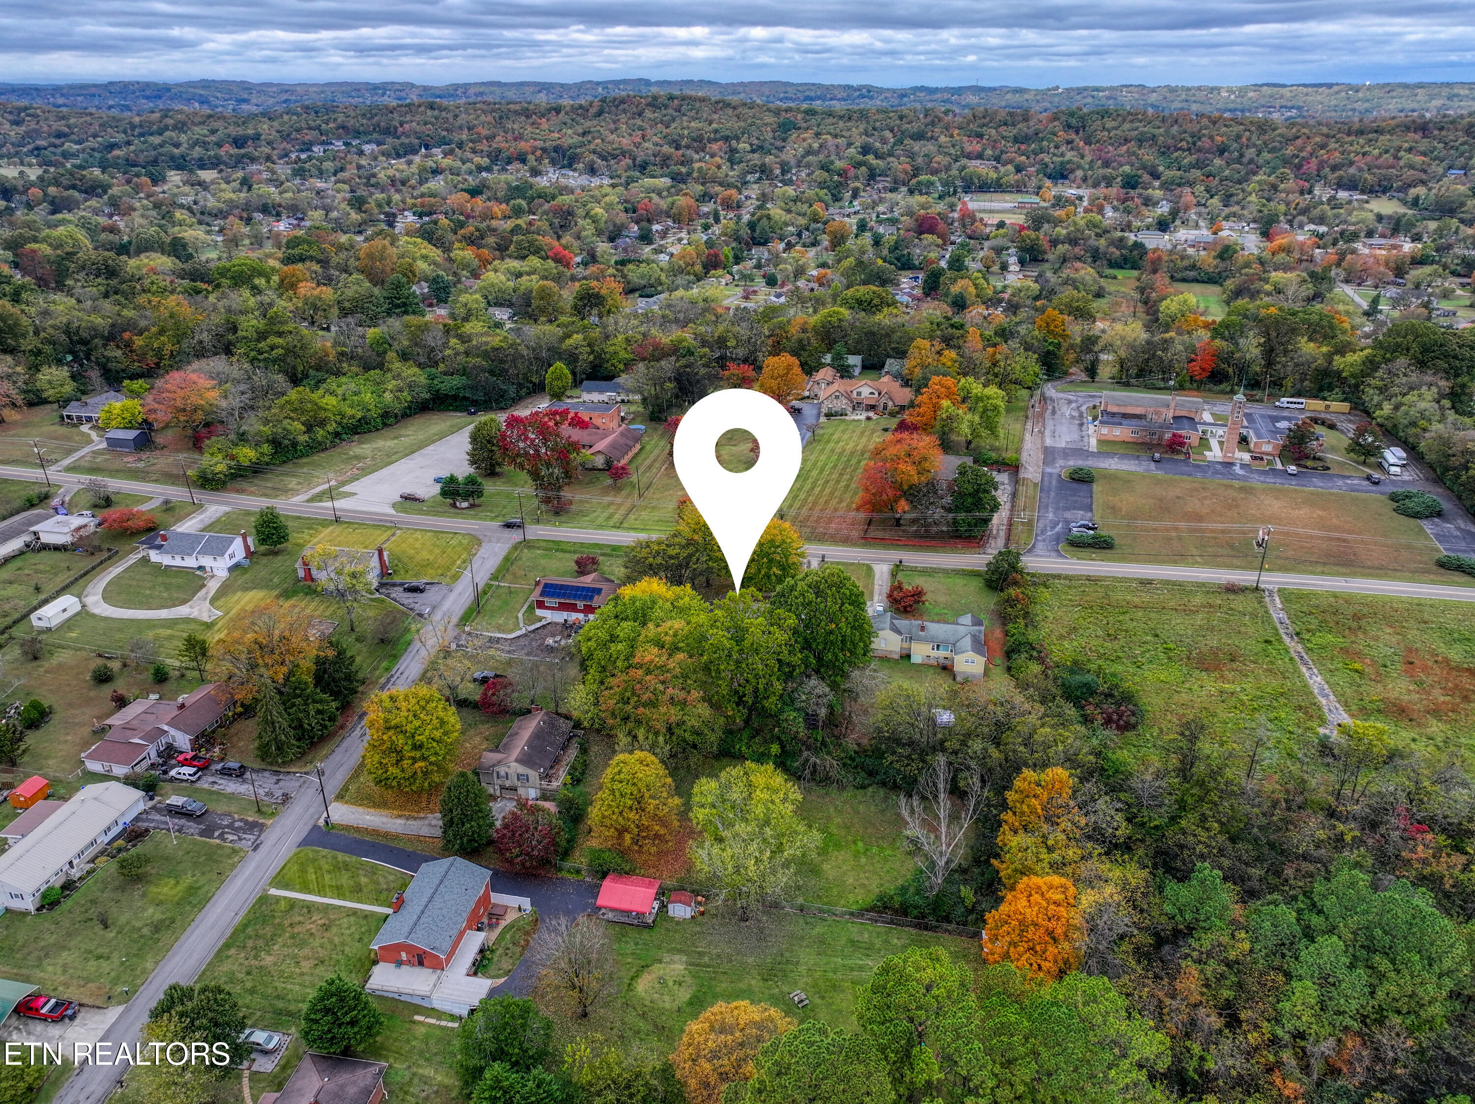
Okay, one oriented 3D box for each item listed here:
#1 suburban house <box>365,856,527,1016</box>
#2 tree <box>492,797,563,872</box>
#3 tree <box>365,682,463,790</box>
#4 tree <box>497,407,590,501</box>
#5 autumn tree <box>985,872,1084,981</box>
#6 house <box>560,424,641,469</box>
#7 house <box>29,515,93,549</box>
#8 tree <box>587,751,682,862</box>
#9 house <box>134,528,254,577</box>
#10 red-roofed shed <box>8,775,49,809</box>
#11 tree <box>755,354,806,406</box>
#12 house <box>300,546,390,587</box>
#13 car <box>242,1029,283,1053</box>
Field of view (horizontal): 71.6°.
[{"bbox_3d":[-34.380,45.590,122.550,14.690,6.300,17.870,4,25,8],"label":"suburban house"},{"bbox_3d":[-27.300,37.395,133.526,8.800,8.500,8.800,0,25,0],"label":"tree"},{"bbox_3d":[-45.880,26.900,144.410,13.120,17.160,13.120,0,25,0],"label":"tree"},{"bbox_3d":[-41.920,-20.610,220.610,19.810,20.690,19.810,0,25,0],"label":"tree"},{"bbox_3d":[33.020,42.177,113.354,11.000,12.800,11.000,0,25,0],"label":"autumn tree"},{"bbox_3d":[-40.854,-29.278,282.627,24.039,5.100,23.025,5,25,10],"label":"house"},{"bbox_3d":[-138.450,-3.860,210.550,8.760,4.200,8.050,4,25,8],"label":"house"},{"bbox_3d":[-13.075,32.574,129.489,11.800,14.800,11.800,0,25,0],"label":"tree"},{"bbox_3d":[-111.420,-0.755,209.577,21.500,6.600,9.600,4,25,9],"label":"house"},{"bbox_3d":[-101.578,34.328,146.783,3.194,3.000,3.649,4,25,9],"label":"red-roofed shed"},{"bbox_3d":[14.300,-55.015,325.803,15.400,15.800,15.400,0,25,0],"label":"tree"},{"bbox_3d":[-78.300,1.710,204.322,16.500,6.500,9.500,4,25,9],"label":"house"},{"bbox_3d":[-52.010,53.250,111.610,4.700,1.450,1.800,8,26,16],"label":"car"}]

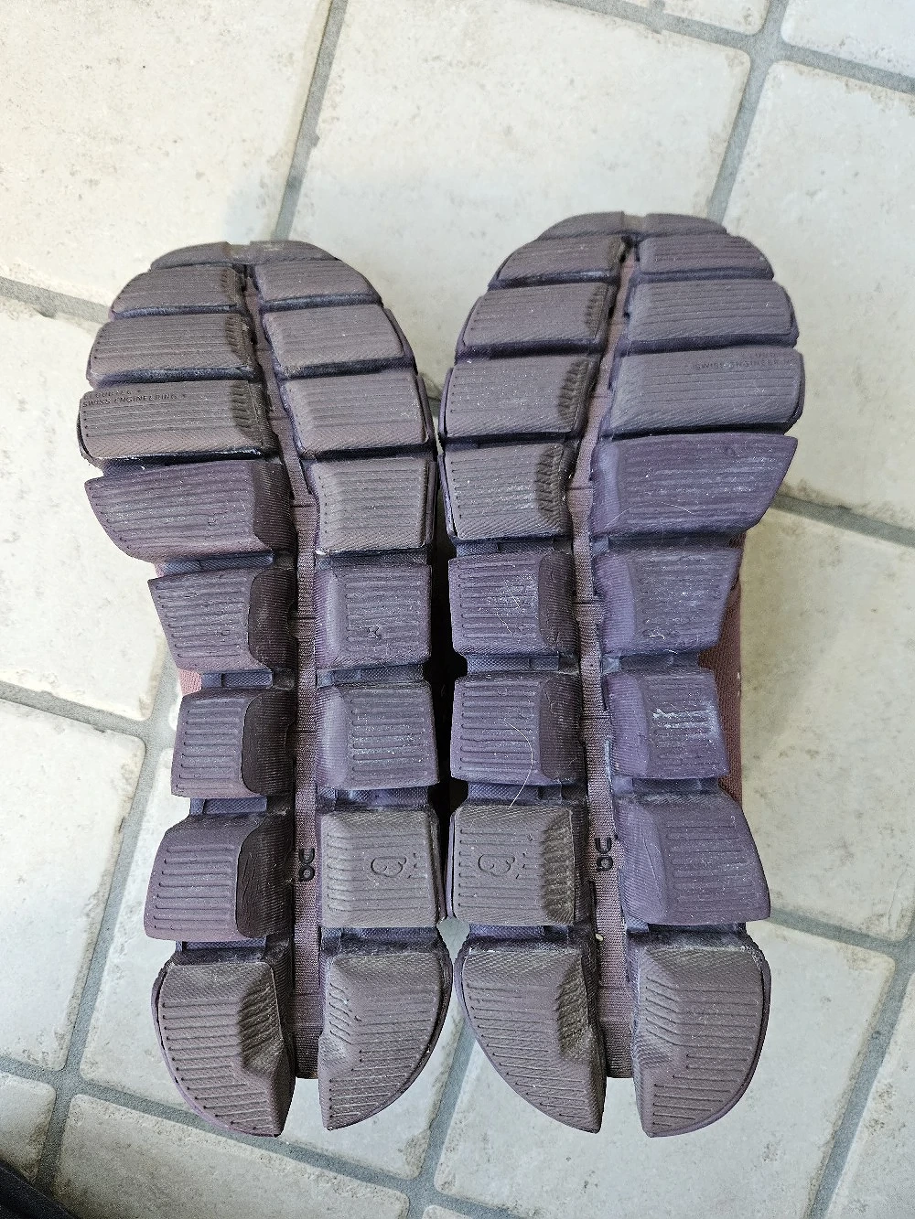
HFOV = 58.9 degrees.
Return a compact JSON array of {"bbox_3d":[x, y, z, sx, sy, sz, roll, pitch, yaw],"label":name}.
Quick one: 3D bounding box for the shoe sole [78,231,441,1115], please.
[{"bbox_3d":[-0.054,0.019,0.259,0.108,0.046,0.273,-5,86,3],"label":"shoe sole"}]

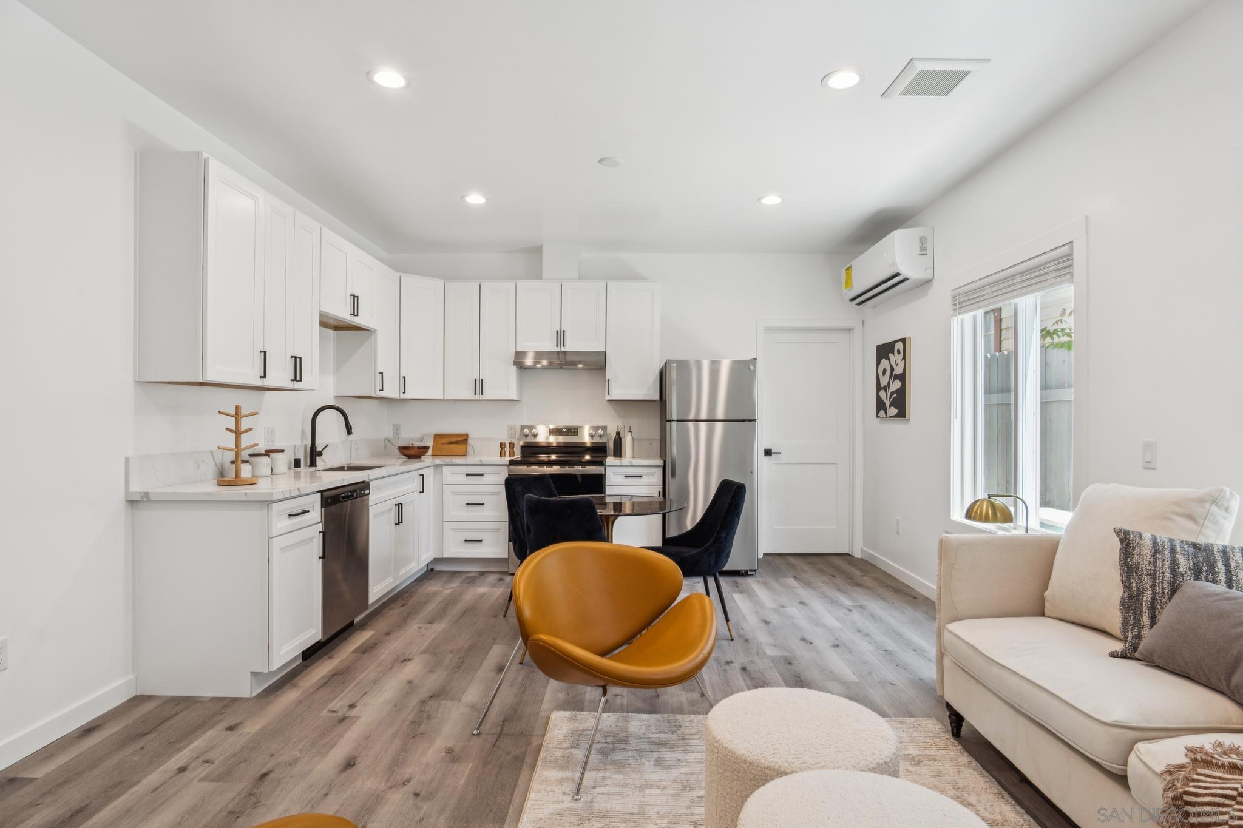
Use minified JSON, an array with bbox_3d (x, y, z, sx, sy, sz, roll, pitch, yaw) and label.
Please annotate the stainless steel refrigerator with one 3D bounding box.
[{"bbox_3d":[0.712,0.425,5.173,0.706,1.689,0.735,0,0,1],"label":"stainless steel refrigerator"}]

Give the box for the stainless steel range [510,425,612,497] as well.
[{"bbox_3d":[-0.514,0.688,5.247,0.760,1.173,0.670,0,0,1],"label":"stainless steel range"}]

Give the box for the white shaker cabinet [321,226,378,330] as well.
[{"bbox_3d":[-2.014,-0.900,4.262,0.325,0.535,0.855,0,0,1],"label":"white shaker cabinet"}]

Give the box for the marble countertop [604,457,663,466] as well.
[{"bbox_3d":[0.113,0.387,5.161,0.450,0.040,0.650,0,0,1],"label":"marble countertop"}]

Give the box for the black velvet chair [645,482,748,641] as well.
[{"bbox_3d":[0.371,0.826,3.663,0.610,0.860,0.500,0,0,-8],"label":"black velvet chair"}]

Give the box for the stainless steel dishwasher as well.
[{"bbox_3d":[-1.870,0.827,3.580,0.605,0.811,0.585,0,0,1],"label":"stainless steel dishwasher"}]

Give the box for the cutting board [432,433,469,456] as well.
[{"bbox_3d":[-1.556,0.286,5.661,0.311,0.211,0.020,0,-18,1],"label":"cutting board"}]

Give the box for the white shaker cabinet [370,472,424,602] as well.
[{"bbox_3d":[-1.827,0.776,4.206,0.621,0.761,0.856,0,0,1],"label":"white shaker cabinet"}]

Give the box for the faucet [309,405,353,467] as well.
[{"bbox_3d":[-1.919,0.146,4.142,0.287,0.407,0.110,0,0,1],"label":"faucet"}]

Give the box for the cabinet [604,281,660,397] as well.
[{"bbox_3d":[0.105,-0.631,5.517,0.473,1.022,0.335,0,0,1],"label":"cabinet"}]

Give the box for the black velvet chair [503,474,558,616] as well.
[{"bbox_3d":[-0.378,0.848,3.945,0.610,0.870,0.500,0,-1,36],"label":"black velvet chair"}]

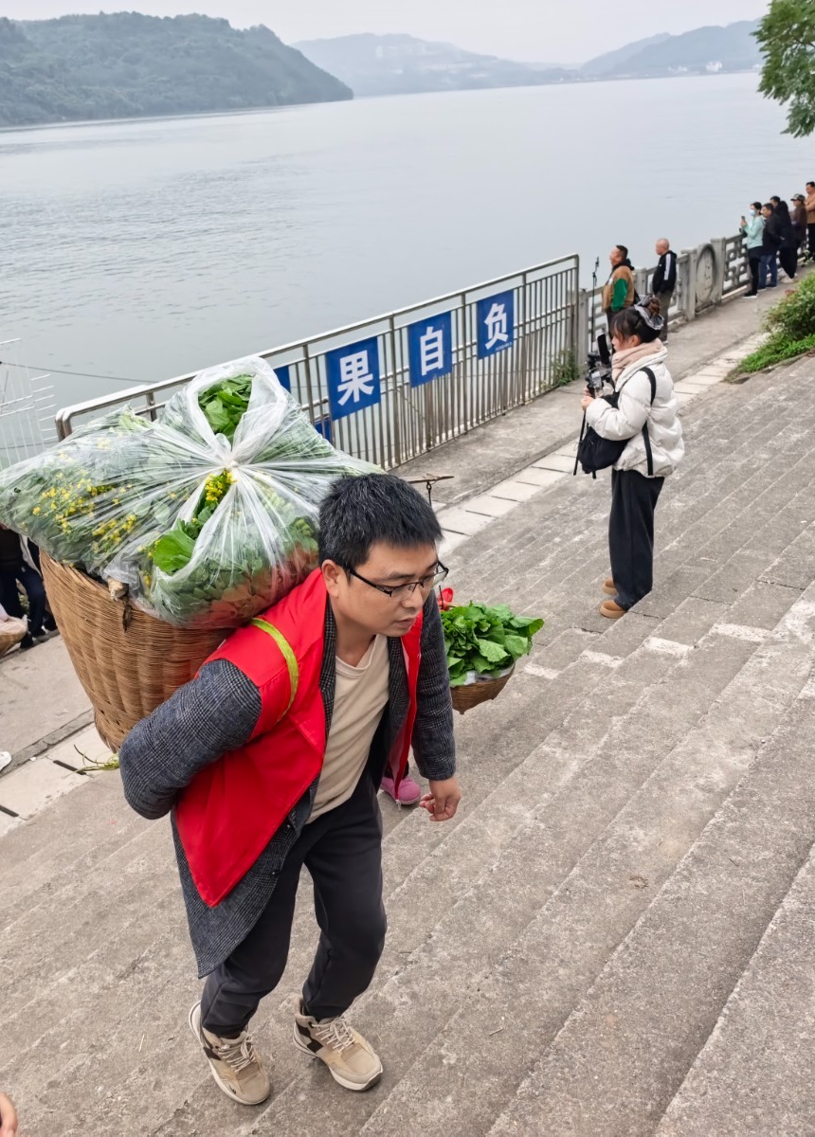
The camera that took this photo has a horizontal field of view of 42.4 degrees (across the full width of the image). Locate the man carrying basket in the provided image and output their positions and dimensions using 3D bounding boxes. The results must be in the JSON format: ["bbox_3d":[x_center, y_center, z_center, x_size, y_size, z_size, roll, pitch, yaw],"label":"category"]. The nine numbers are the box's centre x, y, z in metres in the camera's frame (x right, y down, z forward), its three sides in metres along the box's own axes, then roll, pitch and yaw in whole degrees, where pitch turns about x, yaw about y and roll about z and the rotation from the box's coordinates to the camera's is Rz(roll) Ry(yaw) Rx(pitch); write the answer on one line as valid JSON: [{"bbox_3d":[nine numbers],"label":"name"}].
[{"bbox_3d":[-0.256,0.529,2.165,0.780,1.600,0.640,17,32,36],"label":"man carrying basket"}]

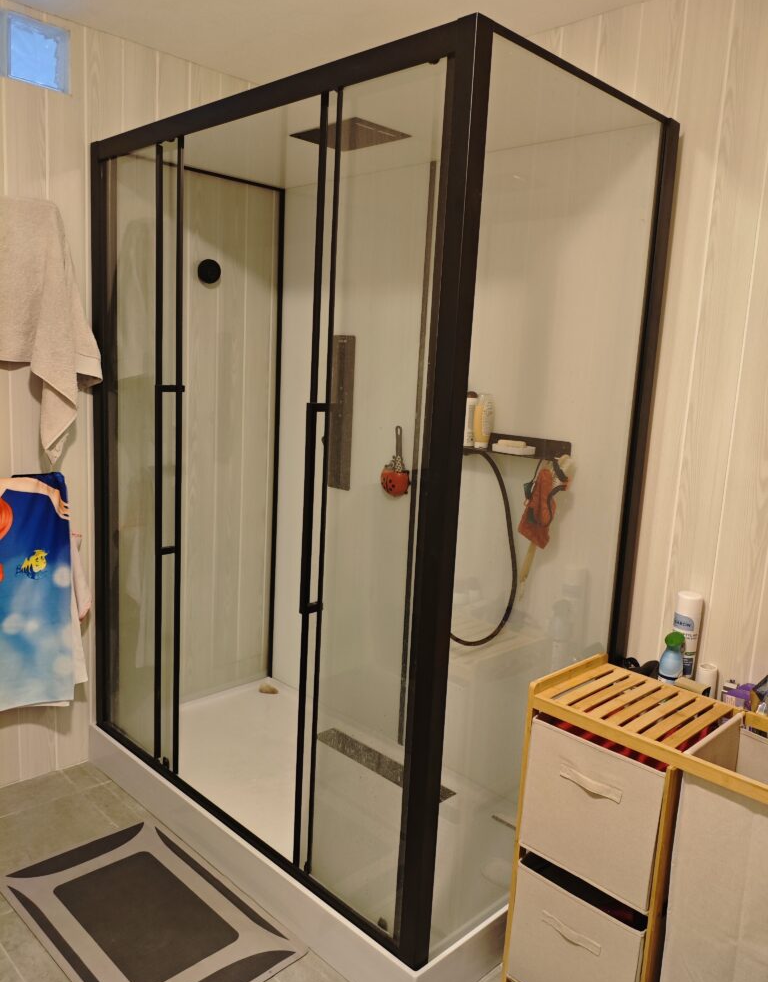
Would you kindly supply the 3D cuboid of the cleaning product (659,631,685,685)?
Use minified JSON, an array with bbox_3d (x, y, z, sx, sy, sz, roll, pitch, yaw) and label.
[{"bbox_3d":[0.766,0.494,2.055,0.060,0.232,0.060,-2,11,-30],"label":"cleaning product"}]

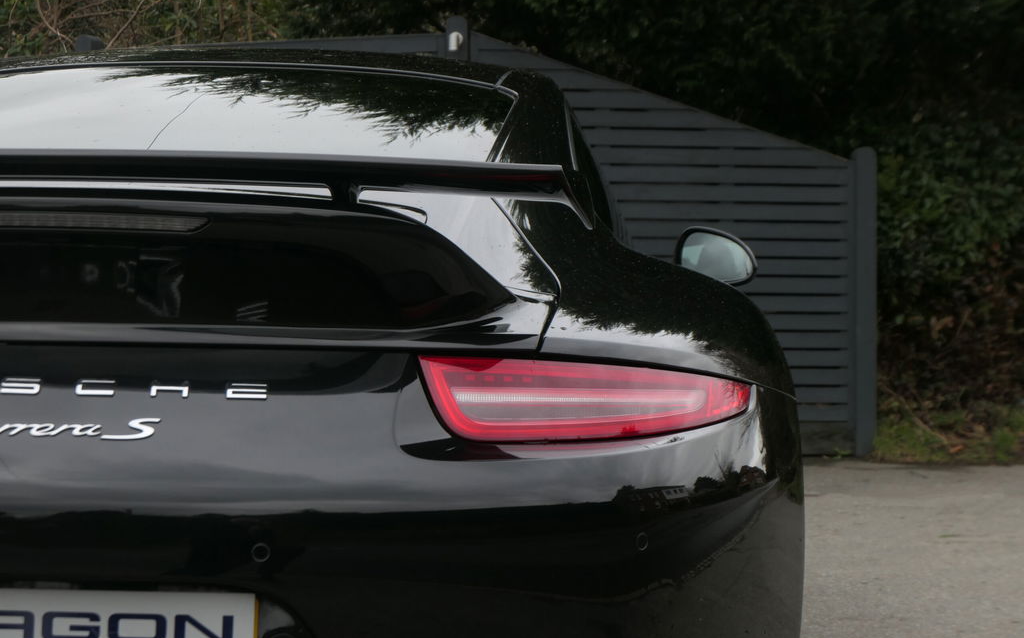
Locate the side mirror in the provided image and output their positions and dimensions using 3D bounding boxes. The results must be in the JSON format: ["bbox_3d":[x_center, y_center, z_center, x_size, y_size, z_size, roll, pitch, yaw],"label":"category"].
[{"bbox_3d":[0.438,-0.129,4.820,0.195,0.142,0.120,1,1,7],"label":"side mirror"}]

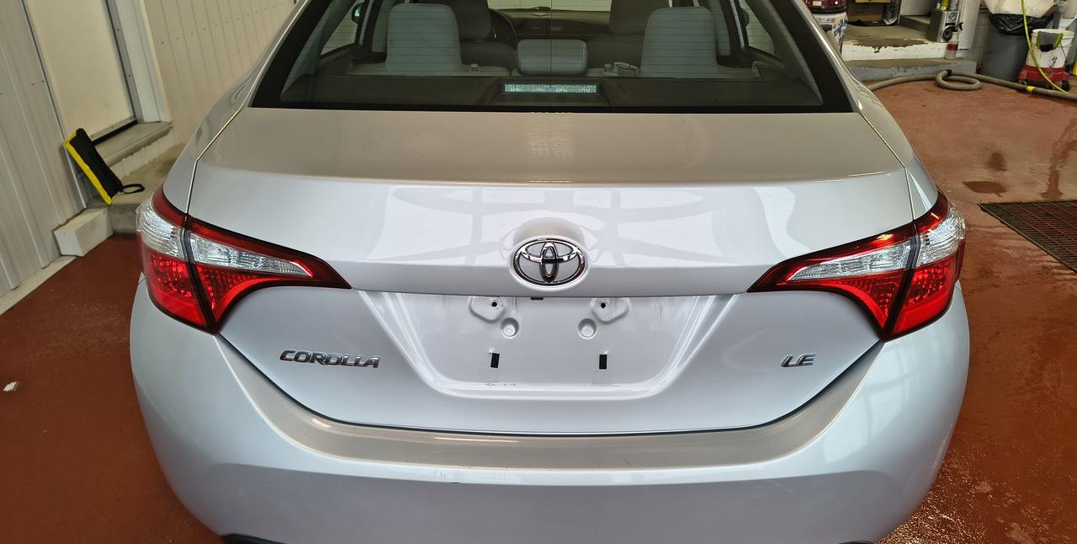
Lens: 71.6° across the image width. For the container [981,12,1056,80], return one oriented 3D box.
[{"bbox_3d":[4.267,-2.030,6.682,0.490,0.570,0.490,-1,25,0],"label":"container"}]

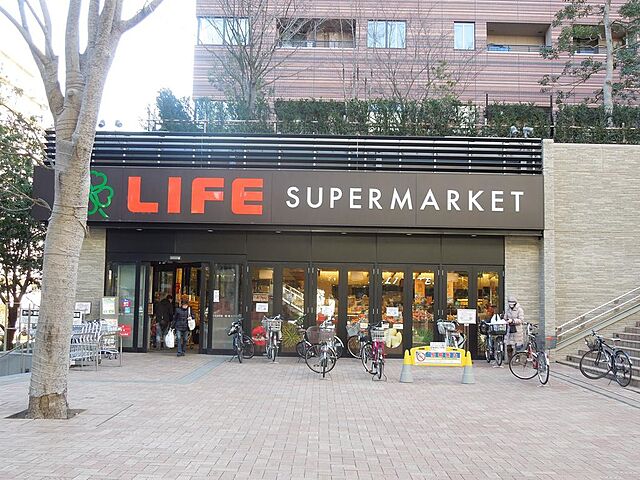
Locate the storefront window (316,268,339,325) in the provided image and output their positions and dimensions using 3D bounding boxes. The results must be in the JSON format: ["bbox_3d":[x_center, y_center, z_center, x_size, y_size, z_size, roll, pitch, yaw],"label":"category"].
[{"bbox_3d":[0.227,2.019,20.502,0.650,2.420,0.070,1,-5,0],"label":"storefront window"}]

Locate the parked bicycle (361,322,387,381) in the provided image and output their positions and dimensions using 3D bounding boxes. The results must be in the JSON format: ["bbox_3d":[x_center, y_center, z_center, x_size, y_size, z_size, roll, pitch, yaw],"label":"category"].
[{"bbox_3d":[1.046,2.199,14.471,0.520,1.100,1.720,1,-5,-3],"label":"parked bicycle"}]

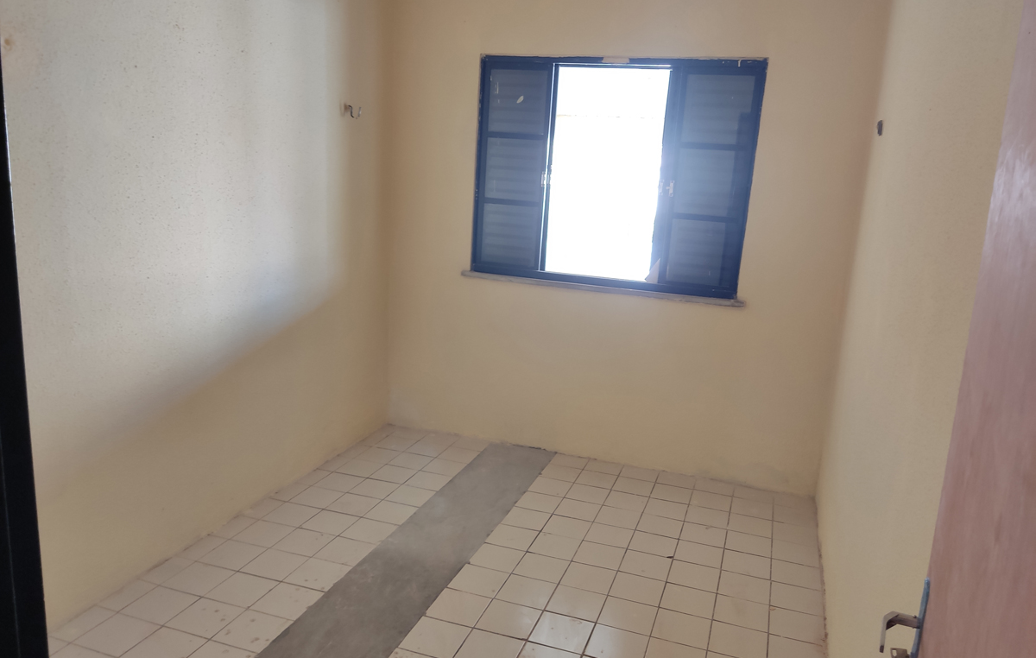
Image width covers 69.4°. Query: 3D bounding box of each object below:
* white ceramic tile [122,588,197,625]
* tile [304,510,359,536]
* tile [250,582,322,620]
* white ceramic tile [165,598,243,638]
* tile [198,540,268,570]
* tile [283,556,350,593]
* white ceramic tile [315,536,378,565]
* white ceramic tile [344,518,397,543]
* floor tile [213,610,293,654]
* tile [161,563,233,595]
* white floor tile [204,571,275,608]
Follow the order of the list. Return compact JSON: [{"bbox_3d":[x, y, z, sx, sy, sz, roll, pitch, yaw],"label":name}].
[{"bbox_3d":[-1.311,1.018,2.753,0.200,0.010,0.200,7,13,18],"label":"white ceramic tile"},{"bbox_3d":[-0.858,0.892,3.434,0.200,0.010,0.200,7,13,18],"label":"tile"},{"bbox_3d":[-0.868,1.029,2.823,0.200,0.009,0.200,7,13,18],"label":"tile"},{"bbox_3d":[-1.124,1.046,2.699,0.200,0.009,0.200,7,13,18],"label":"white ceramic tile"},{"bbox_3d":[-1.183,0.944,3.120,0.200,0.010,0.200,7,13,18],"label":"tile"},{"bbox_3d":[-0.799,0.989,3.004,0.200,0.010,0.200,7,13,18],"label":"tile"},{"bbox_3d":[-0.737,0.953,3.200,0.200,0.009,0.200,7,13,18],"label":"white ceramic tile"},{"bbox_3d":[-0.668,0.914,3.374,0.200,0.010,0.200,7,13,18],"label":"white ceramic tile"},{"bbox_3d":[-0.933,1.065,2.634,0.200,0.010,0.200,7,13,18],"label":"floor tile"},{"bbox_3d":[-1.247,0.981,2.936,0.200,0.010,0.200,7,13,18],"label":"tile"},{"bbox_3d":[-1.059,1.006,2.879,0.200,0.010,0.200,7,13,18],"label":"white floor tile"}]

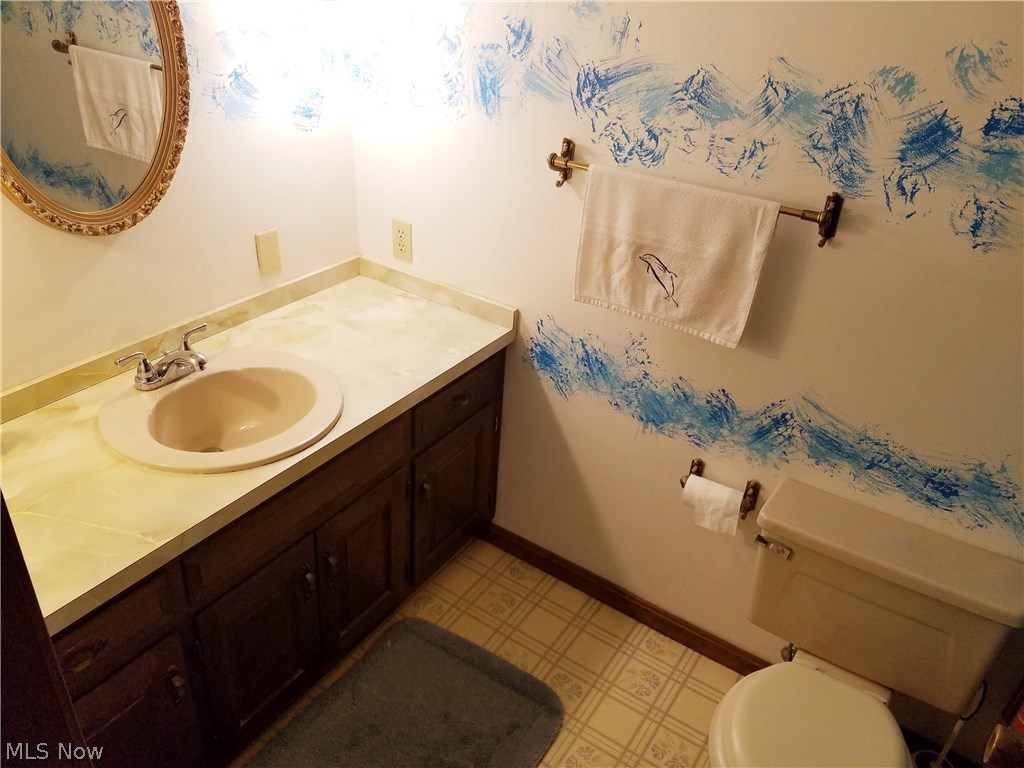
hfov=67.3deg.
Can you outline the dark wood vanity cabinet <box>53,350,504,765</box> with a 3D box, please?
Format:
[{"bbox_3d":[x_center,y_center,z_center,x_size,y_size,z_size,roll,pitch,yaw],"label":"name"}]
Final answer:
[{"bbox_3d":[-0.661,0.390,1.890,0.559,0.747,1.439,22,35,27],"label":"dark wood vanity cabinet"}]

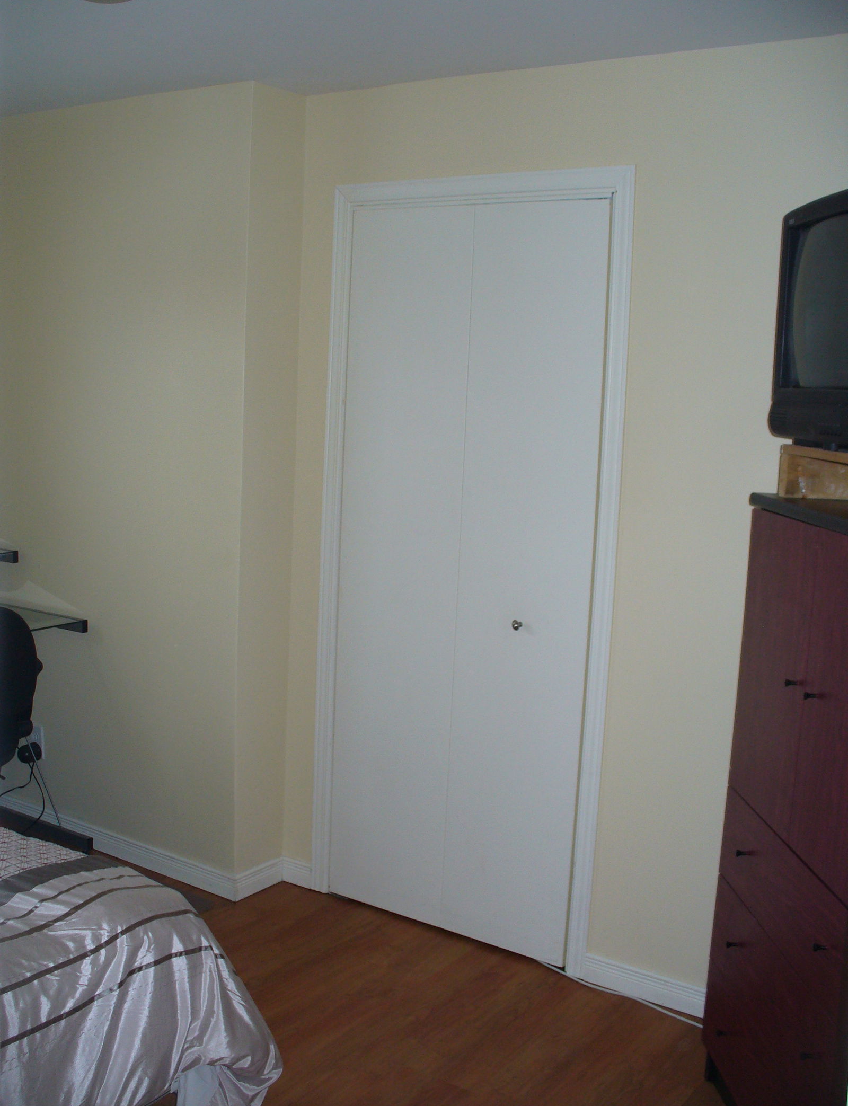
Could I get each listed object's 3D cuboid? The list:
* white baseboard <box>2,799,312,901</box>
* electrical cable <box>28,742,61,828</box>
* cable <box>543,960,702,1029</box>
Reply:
[{"bbox_3d":[-0.921,0.957,4.020,1.255,0.080,0.210,7,9,32],"label":"white baseboard"},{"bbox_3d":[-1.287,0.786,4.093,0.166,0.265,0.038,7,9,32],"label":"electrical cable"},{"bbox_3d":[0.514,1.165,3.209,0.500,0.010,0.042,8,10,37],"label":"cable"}]

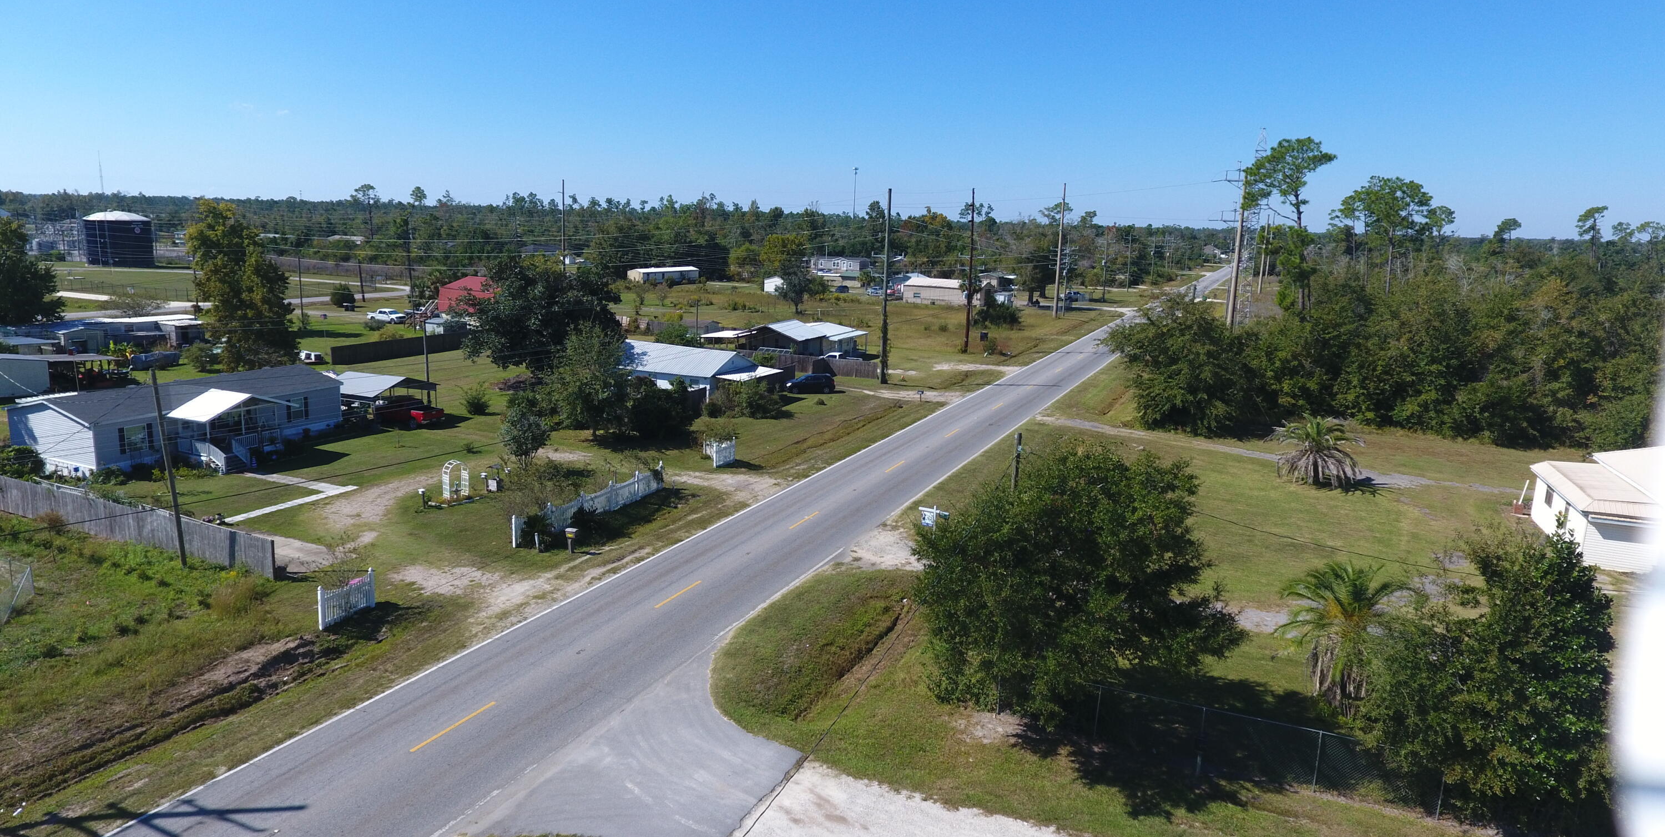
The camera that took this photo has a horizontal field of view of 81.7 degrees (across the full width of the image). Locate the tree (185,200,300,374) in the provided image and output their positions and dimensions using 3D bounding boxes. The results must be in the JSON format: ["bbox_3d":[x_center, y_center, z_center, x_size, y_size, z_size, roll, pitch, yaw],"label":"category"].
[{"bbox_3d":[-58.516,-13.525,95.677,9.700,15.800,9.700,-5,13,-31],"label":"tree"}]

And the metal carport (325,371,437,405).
[{"bbox_3d":[-34.198,-1.743,72.684,5.800,3.120,6.200,7,13,24],"label":"metal carport"}]

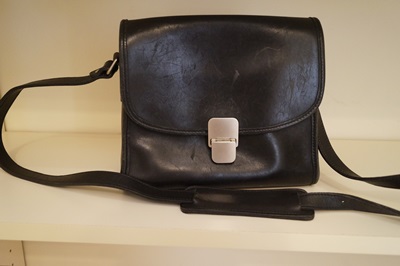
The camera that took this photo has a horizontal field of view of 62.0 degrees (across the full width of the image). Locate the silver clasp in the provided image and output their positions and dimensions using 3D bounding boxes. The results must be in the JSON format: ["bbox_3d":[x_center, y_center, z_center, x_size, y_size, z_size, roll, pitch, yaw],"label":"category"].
[{"bbox_3d":[0.027,0.009,0.380,0.035,0.052,0.010,0,6,1],"label":"silver clasp"}]

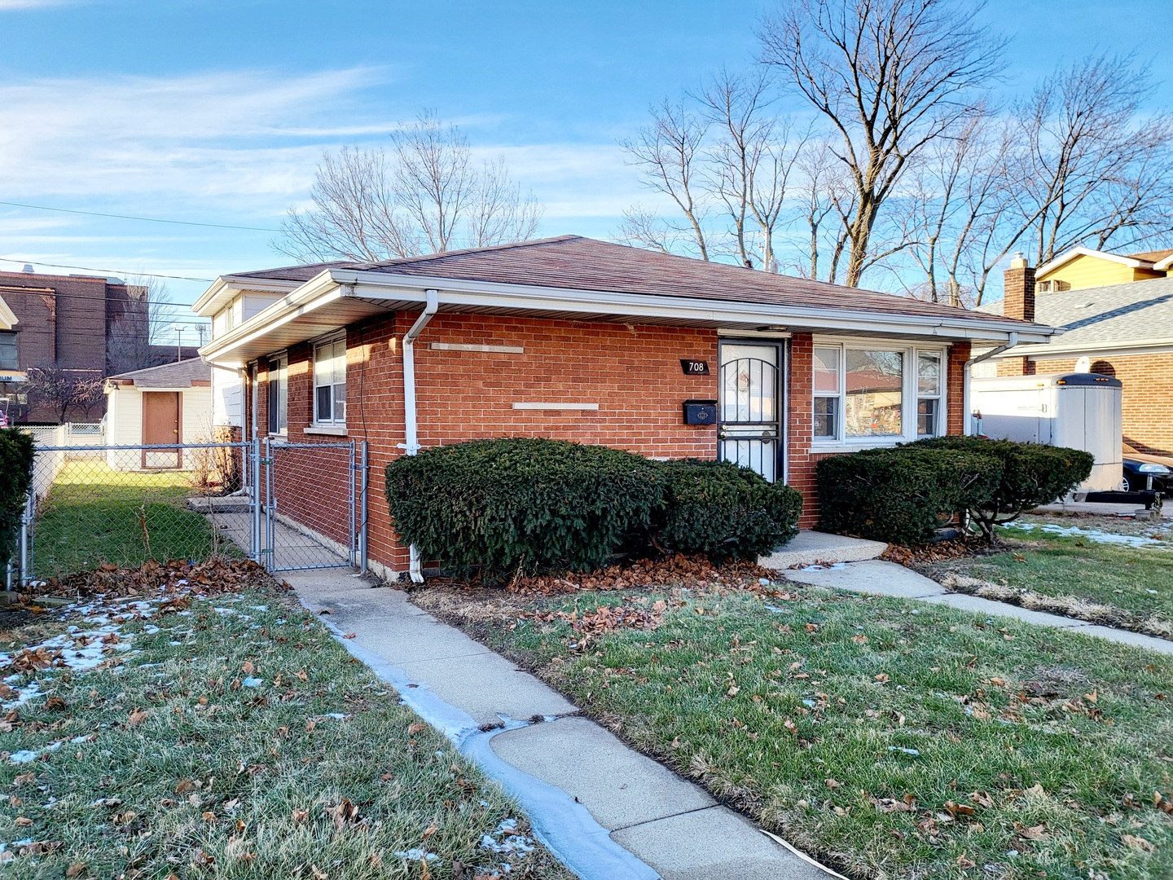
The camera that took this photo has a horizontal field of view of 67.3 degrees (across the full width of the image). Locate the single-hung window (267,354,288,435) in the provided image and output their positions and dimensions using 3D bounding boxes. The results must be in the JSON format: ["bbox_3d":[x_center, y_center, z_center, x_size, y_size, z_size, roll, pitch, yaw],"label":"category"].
[{"bbox_3d":[-4.546,-0.666,13.115,0.100,1.180,1.650,-1,2,-29],"label":"single-hung window"}]

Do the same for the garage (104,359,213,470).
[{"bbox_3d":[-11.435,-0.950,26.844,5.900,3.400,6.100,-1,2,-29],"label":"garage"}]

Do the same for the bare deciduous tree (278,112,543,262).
[{"bbox_3d":[-7.004,-6.207,34.828,10.300,13.680,10.000,0,2,0],"label":"bare deciduous tree"}]

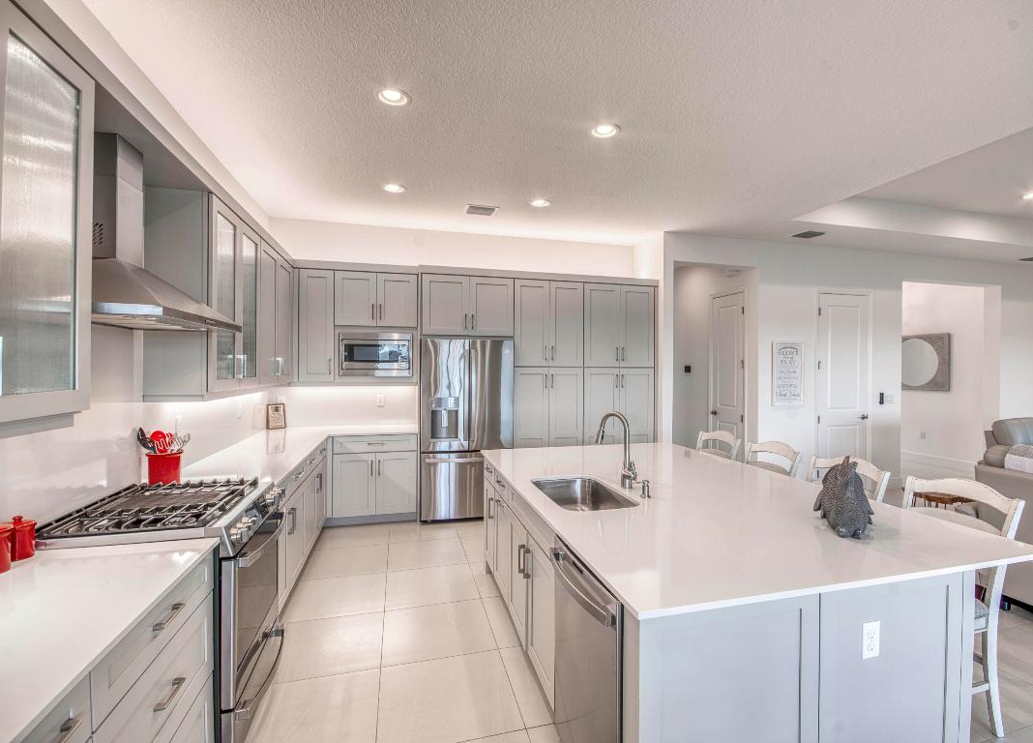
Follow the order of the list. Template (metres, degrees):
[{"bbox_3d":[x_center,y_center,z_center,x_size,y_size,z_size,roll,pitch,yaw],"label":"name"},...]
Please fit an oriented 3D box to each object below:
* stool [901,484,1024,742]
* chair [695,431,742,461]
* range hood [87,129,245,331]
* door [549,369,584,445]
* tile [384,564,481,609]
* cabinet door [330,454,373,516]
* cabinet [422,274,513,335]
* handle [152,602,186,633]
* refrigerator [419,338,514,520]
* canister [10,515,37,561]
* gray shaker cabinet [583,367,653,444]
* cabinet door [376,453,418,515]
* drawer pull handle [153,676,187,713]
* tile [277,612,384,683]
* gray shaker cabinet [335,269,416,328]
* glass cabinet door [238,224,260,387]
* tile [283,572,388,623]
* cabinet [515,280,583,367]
[{"bbox_3d":[1.812,1.007,2.104,0.540,1.020,0.460,0,0,-14],"label":"stool"},{"bbox_3d":[1.383,0.991,3.675,0.520,1.030,0.460,0,1,-14],"label":"chair"},{"bbox_3d":[-1.512,-0.519,1.859,0.500,0.670,0.790,0,1,-14],"label":"range hood"},{"bbox_3d":[0.531,0.672,4.944,0.387,1.425,0.022,0,1,-14],"label":"door"},{"bbox_3d":[-0.602,1.510,3.285,0.620,0.010,0.578,0,0,-14],"label":"tile"},{"bbox_3d":[-1.542,1.070,4.411,0.372,0.598,0.020,0,0,-14],"label":"cabinet door"},{"bbox_3d":[-0.553,-0.656,4.951,0.924,0.593,0.610,0,0,-14],"label":"cabinet"},{"bbox_3d":[-0.970,0.684,1.299,0.035,0.014,0.125,0,1,-14],"label":"handle"},{"bbox_3d":[-0.562,0.585,4.940,0.915,1.790,0.720,0,1,-14],"label":"refrigerator"},{"bbox_3d":[-1.592,0.526,1.484,0.095,0.128,0.095,0,1,-14],"label":"canister"},{"bbox_3d":[1.054,0.724,5.367,0.848,1.535,0.610,0,0,-14],"label":"gray shaker cabinet"},{"bbox_3d":[-1.167,1.082,4.525,0.388,0.605,0.022,0,1,-14],"label":"cabinet door"},{"bbox_3d":[-0.967,0.901,1.298,0.031,0.012,0.130,0,1,-14],"label":"drawer pull handle"},{"bbox_3d":[-1.063,1.515,2.575,0.615,0.010,0.574,0,0,-14],"label":"tile"},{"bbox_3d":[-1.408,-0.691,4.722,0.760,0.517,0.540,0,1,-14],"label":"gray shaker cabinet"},{"bbox_3d":[-1.706,-0.391,2.967,0.025,0.970,0.430,0,1,-14],"label":"glass cabinet door"},{"bbox_3d":[-1.206,1.520,3.150,0.607,0.010,0.600,0,1,-14],"label":"tile"},{"bbox_3d":[0.280,-0.499,5.169,0.765,0.905,0.595,0,1,-14],"label":"cabinet"}]

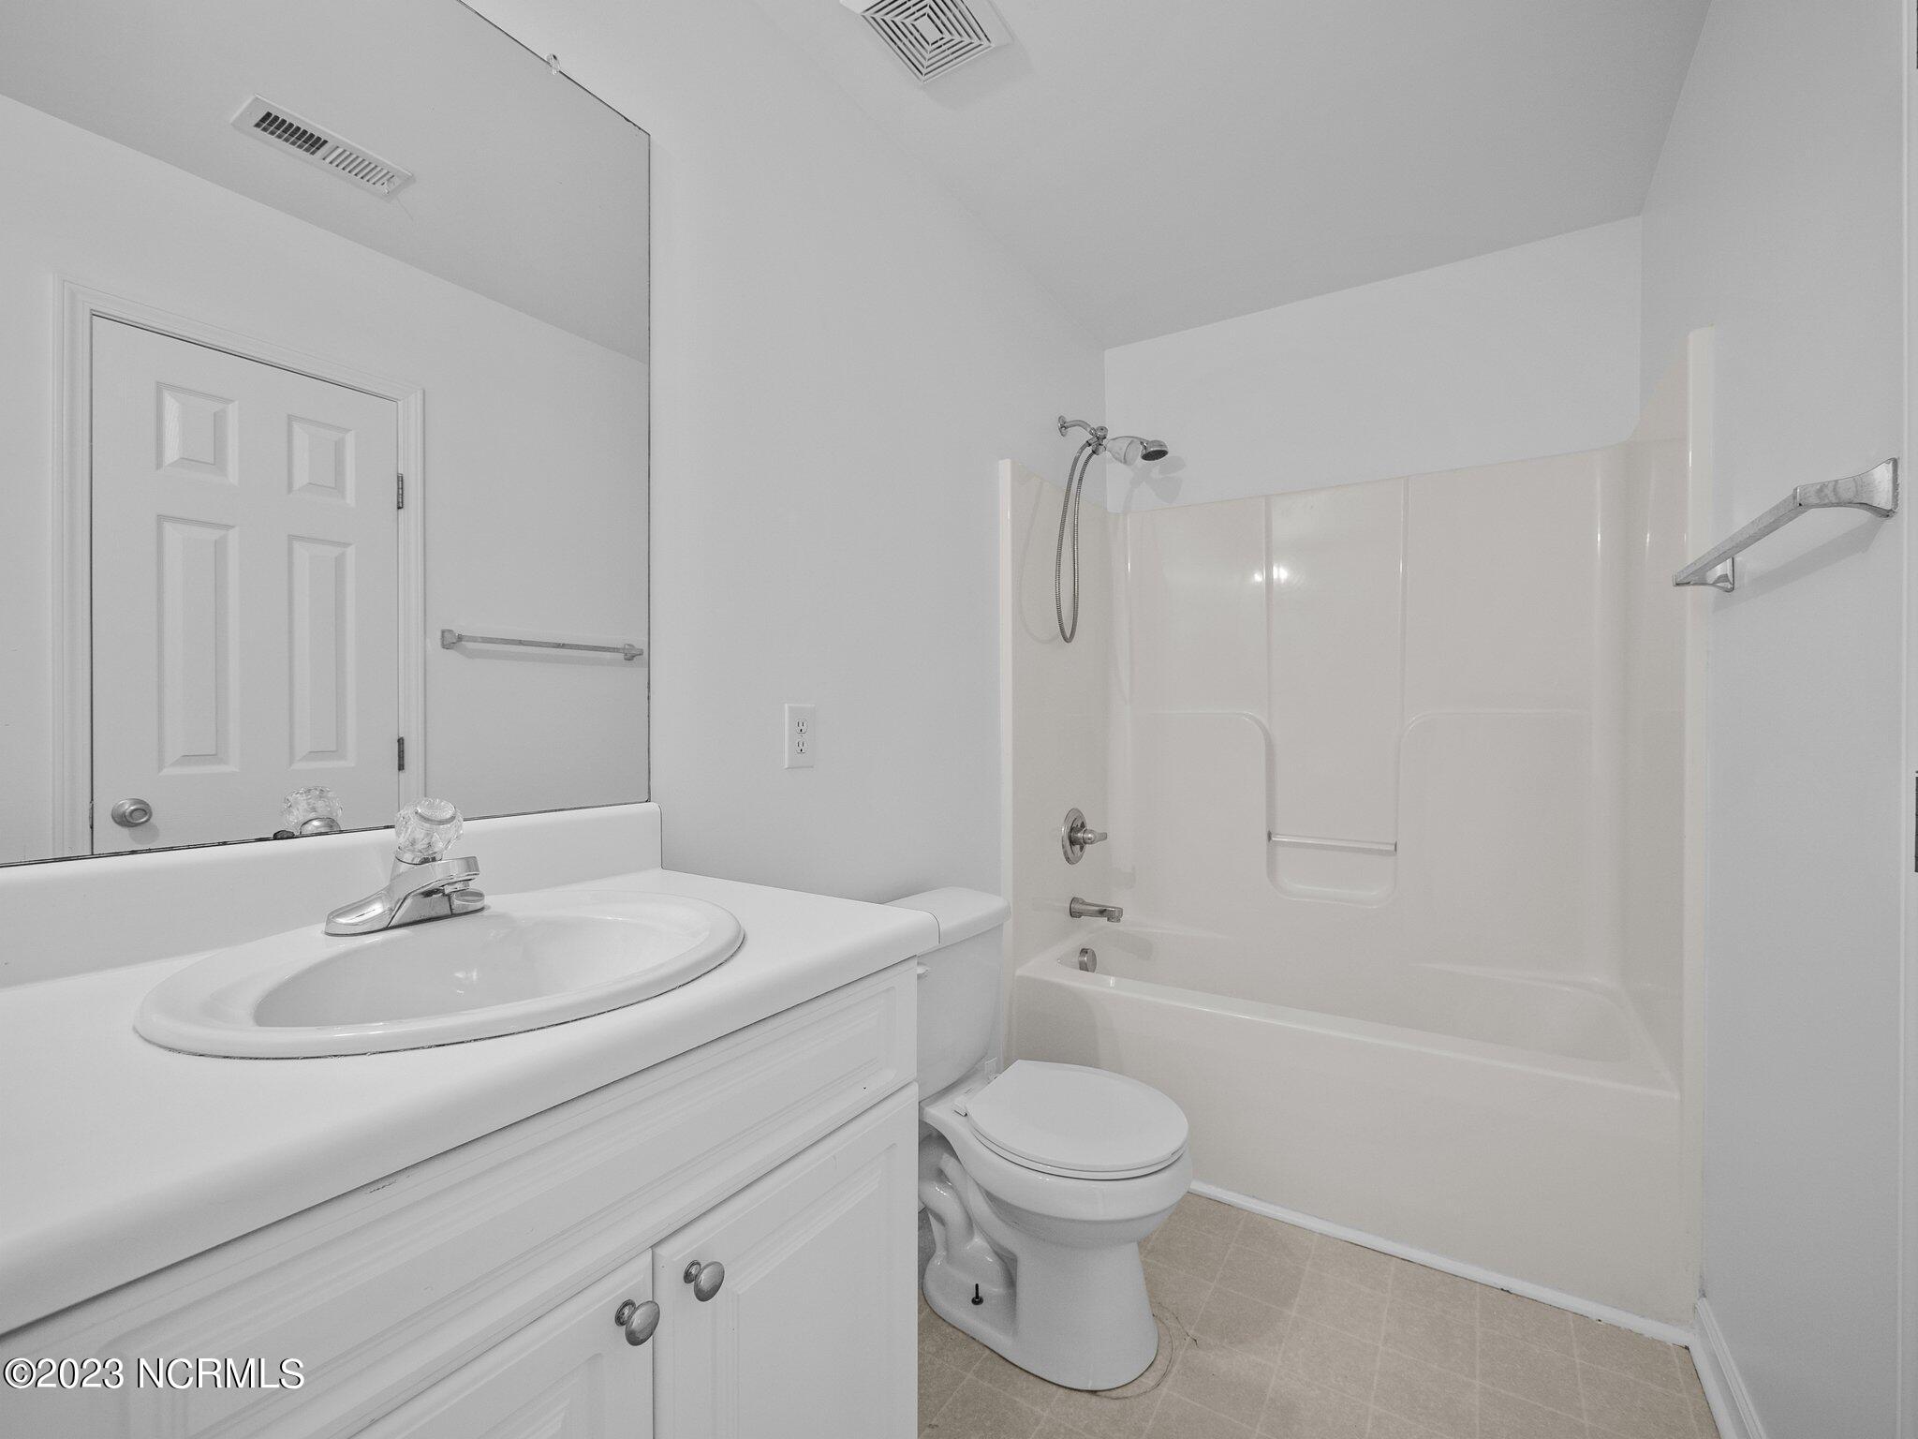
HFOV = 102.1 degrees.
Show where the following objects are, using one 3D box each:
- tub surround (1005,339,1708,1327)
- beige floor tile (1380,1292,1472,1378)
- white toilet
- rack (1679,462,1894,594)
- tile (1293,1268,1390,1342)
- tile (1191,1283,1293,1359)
[{"bbox_3d":[0.954,0.225,2.136,1.490,1.870,0.755,0,0,33],"label":"tub surround"},{"bbox_3d":[0.885,1.163,1.459,0.151,0.008,0.154,0,0,33],"label":"beige floor tile"},{"bbox_3d":[0.117,0.797,1.564,0.690,0.727,0.460,0,0,33],"label":"white toilet"},{"bbox_3d":[1.114,-0.245,1.083,0.078,0.057,0.630,0,0,33],"label":"rack"},{"bbox_3d":[0.759,1.163,1.541,0.151,0.008,0.154,0,0,33],"label":"tile"},{"bbox_3d":[0.549,1.163,1.493,0.151,0.008,0.154,0,0,33],"label":"tile"}]

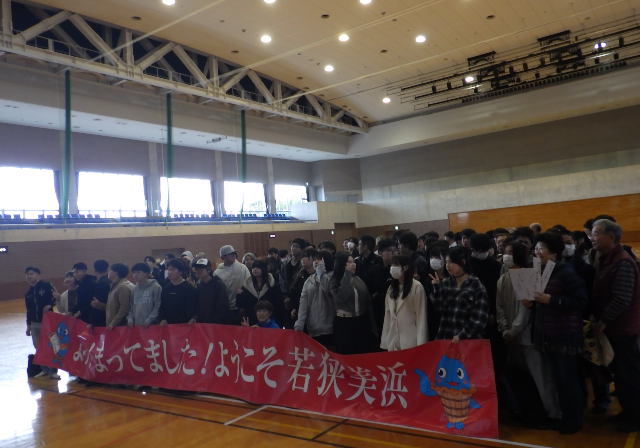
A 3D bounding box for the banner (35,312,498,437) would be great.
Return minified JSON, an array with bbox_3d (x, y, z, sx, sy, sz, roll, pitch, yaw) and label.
[{"bbox_3d":[-1.384,1.572,6.034,6.757,0.900,0.220,-6,-2,33],"label":"banner"}]

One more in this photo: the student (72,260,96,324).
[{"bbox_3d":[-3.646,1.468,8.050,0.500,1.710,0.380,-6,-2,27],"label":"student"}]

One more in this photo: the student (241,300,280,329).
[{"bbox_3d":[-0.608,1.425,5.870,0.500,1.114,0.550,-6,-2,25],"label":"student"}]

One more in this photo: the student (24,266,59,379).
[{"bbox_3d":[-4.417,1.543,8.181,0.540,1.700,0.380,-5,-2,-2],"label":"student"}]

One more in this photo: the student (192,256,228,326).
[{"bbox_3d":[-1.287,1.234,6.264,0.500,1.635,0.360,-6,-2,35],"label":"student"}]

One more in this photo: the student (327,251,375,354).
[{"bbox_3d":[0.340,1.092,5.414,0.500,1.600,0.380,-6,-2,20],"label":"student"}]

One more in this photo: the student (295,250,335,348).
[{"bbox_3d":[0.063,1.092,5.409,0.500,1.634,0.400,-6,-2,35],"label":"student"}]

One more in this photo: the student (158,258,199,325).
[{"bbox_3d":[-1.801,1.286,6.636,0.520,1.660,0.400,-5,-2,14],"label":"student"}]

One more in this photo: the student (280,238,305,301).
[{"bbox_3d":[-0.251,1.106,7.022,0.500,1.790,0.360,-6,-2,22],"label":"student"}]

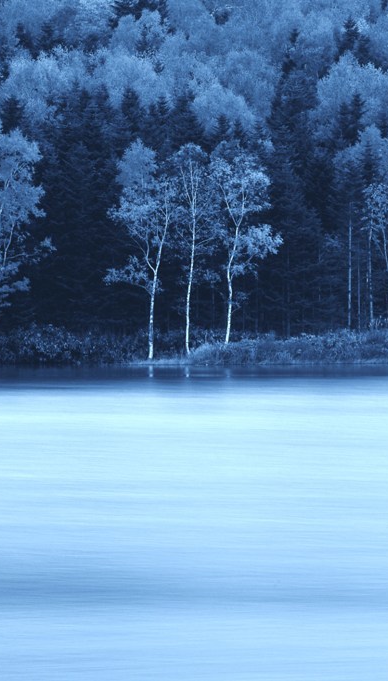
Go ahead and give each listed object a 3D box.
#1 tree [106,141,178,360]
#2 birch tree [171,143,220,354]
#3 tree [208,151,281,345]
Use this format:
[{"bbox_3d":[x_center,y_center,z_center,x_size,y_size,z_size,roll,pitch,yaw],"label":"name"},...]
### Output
[{"bbox_3d":[-2.446,-4.275,270.000,3.420,10.450,3.320,0,0,0],"label":"tree"},{"bbox_3d":[0.095,-4.362,271.000,2.430,10.150,2.360,0,0,0],"label":"birch tree"},{"bbox_3d":[2.473,-4.515,273.000,3.360,9.610,3.260,0,0,0],"label":"tree"}]

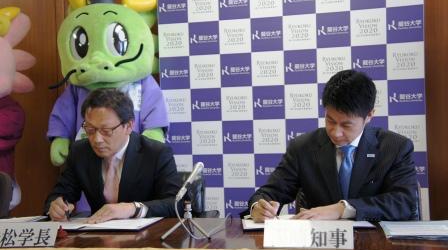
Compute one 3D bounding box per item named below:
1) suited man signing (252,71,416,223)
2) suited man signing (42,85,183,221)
[{"bbox_3d":[0.389,0.406,2.237,0.570,1.200,0.720,-1,1,17],"label":"suited man signing"},{"bbox_3d":[-0.396,0.447,2.377,0.530,1.170,0.720,-1,1,20],"label":"suited man signing"}]

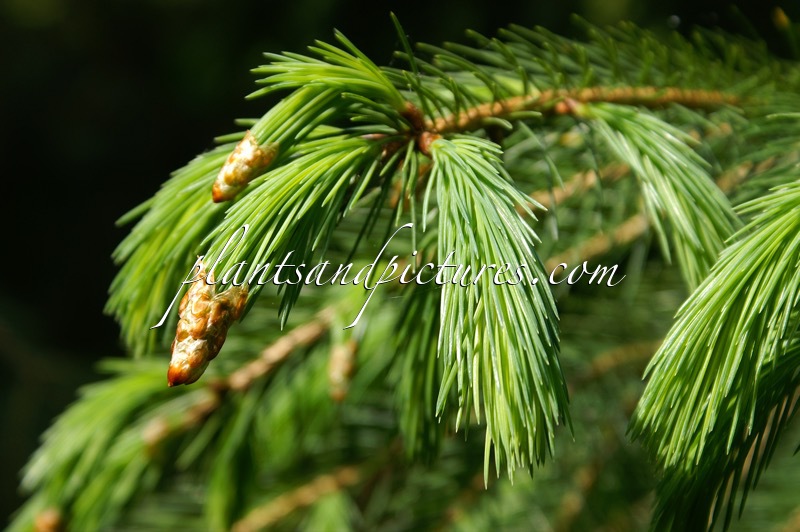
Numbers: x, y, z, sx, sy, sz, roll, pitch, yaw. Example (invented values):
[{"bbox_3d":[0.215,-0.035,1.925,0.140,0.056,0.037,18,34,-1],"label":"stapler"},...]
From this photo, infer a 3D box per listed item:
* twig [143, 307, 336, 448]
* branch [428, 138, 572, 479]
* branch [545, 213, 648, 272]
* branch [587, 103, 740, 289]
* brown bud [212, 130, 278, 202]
[{"bbox_3d":[-0.044,0.031,0.640,0.062,0.008,0.008,-35,0,-18],"label":"twig"},{"bbox_3d":[0.022,0.009,0.520,0.028,0.077,0.027,-13,-8,0],"label":"branch"},{"bbox_3d":[0.055,-0.007,0.650,0.032,0.006,0.006,-23,0,-26],"label":"branch"},{"bbox_3d":[0.063,-0.017,0.555,0.021,0.053,0.021,-35,-11,0],"label":"branch"},{"bbox_3d":[-0.031,-0.019,0.460,0.007,0.017,0.007,38,-12,0],"label":"brown bud"}]

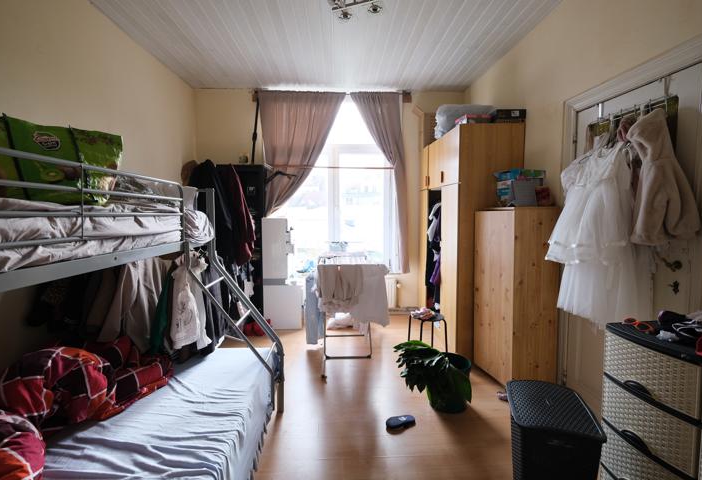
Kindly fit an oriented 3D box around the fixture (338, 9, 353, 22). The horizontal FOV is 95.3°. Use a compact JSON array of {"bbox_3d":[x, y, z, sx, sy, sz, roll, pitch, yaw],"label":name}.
[{"bbox_3d":[-0.044,-1.746,2.498,0.123,0.103,0.123,-1,4,-5],"label":"fixture"}]

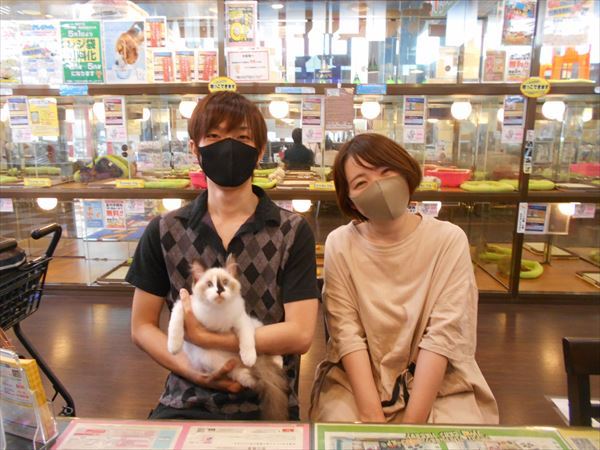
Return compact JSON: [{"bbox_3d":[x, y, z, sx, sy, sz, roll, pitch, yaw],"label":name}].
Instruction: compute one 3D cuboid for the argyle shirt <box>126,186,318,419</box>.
[{"bbox_3d":[-0.205,0.205,1.180,0.500,0.620,0.290,-1,11,-3],"label":"argyle shirt"}]

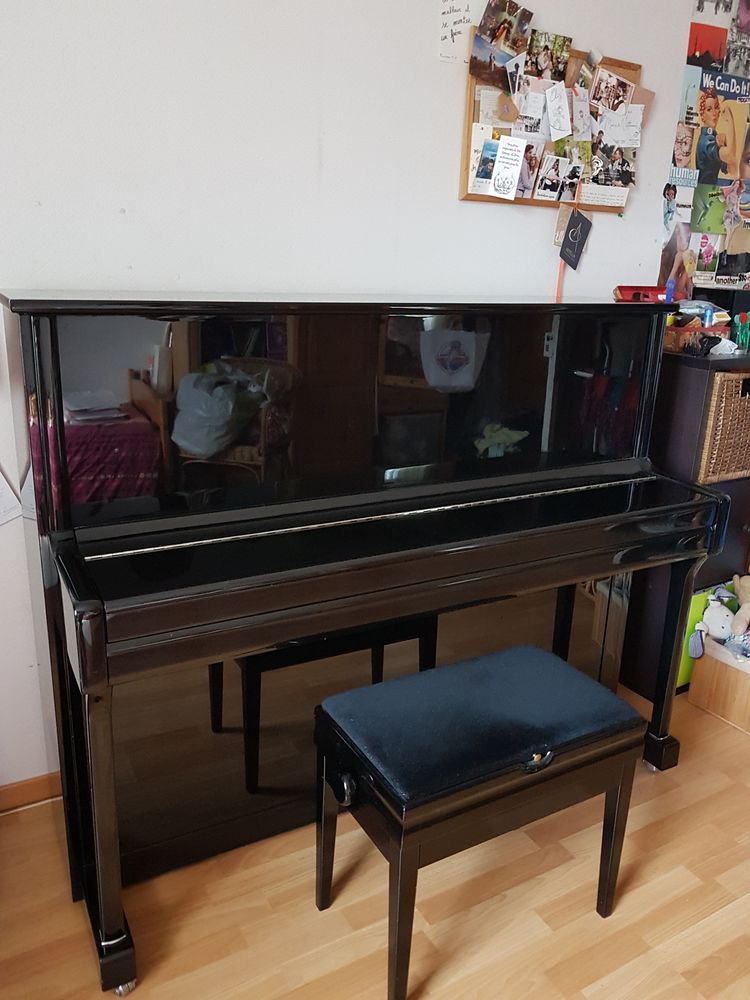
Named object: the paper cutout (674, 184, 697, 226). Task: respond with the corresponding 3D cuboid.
[{"bbox_3d":[0.983,-0.932,2.380,0.082,0.114,0.010,-8,19,-28],"label":"paper cutout"}]

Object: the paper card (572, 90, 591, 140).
[{"bbox_3d":[0.572,-1.061,2.074,0.059,0.129,0.005,-16,23,-25],"label":"paper card"}]

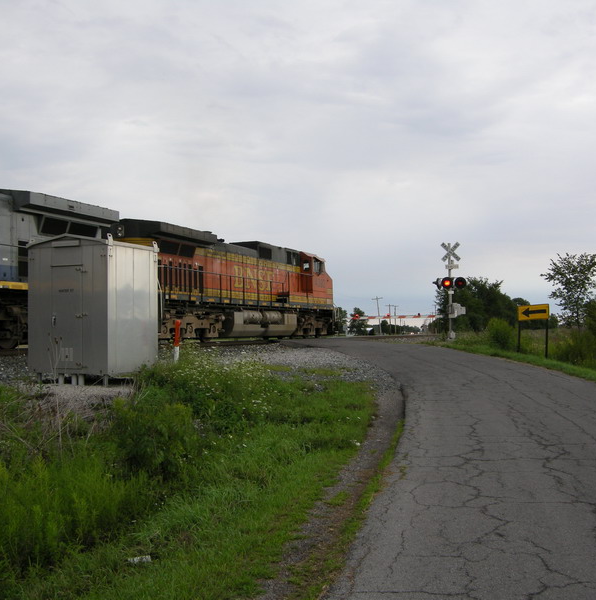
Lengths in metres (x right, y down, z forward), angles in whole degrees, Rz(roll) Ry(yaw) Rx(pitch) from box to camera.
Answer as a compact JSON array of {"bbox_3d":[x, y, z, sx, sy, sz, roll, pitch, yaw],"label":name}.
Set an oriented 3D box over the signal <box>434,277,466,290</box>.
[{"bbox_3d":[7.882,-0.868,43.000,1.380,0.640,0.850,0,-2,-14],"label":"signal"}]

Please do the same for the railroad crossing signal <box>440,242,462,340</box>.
[{"bbox_3d":[7.913,-0.444,43.000,1.080,5.050,0.450,0,-2,-14],"label":"railroad crossing signal"}]

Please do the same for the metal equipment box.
[{"bbox_3d":[-4.115,0.216,16.878,1.900,2.850,1.900,-1,-2,21],"label":"metal equipment box"}]

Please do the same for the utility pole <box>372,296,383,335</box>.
[{"bbox_3d":[18.315,3.631,190.000,2.400,8.750,0.300,-6,-2,7],"label":"utility pole"}]

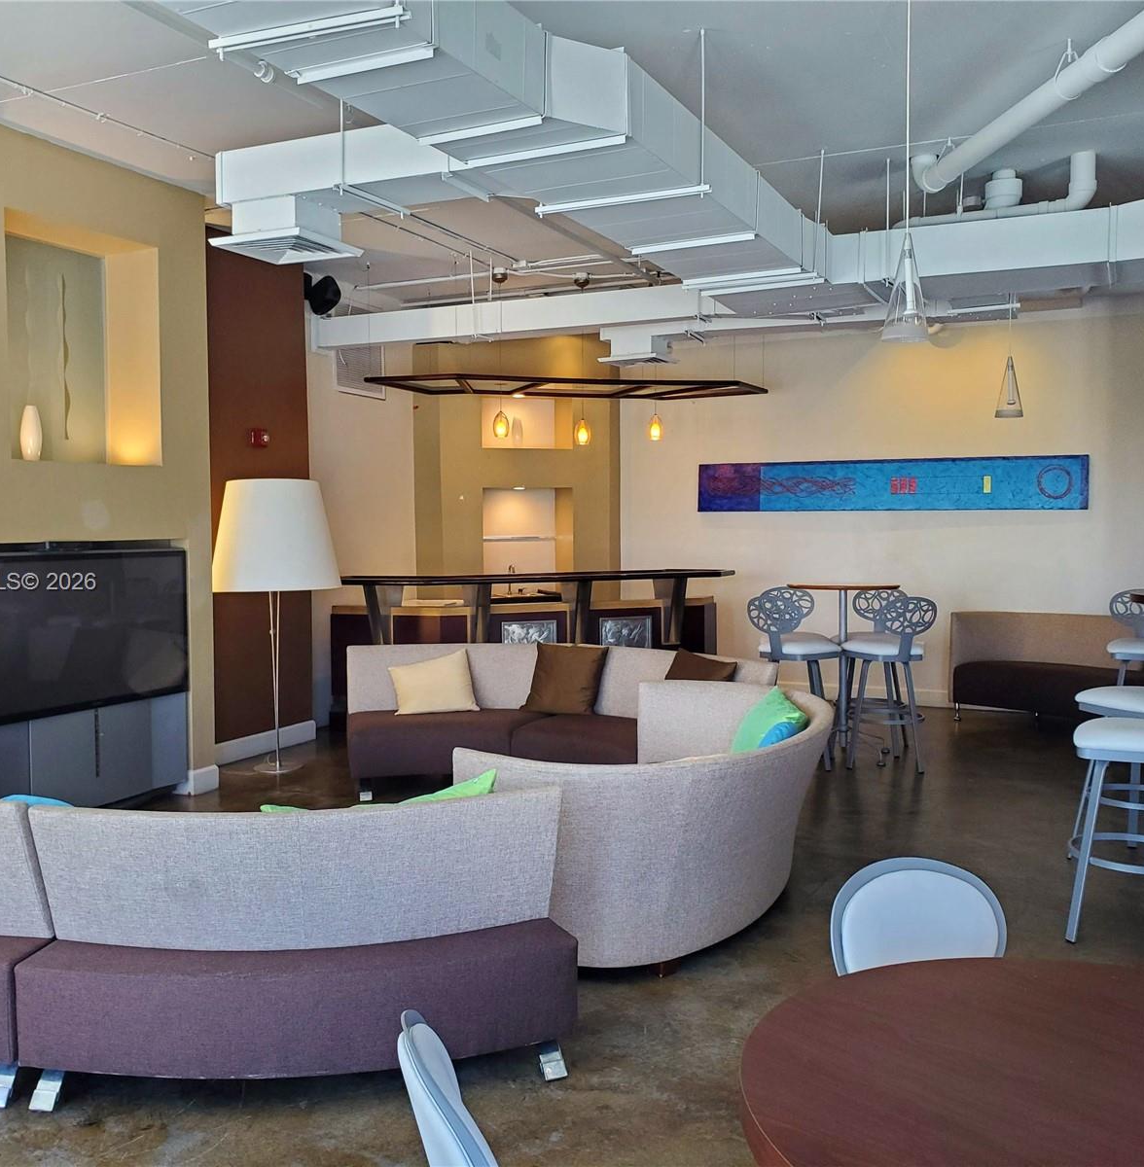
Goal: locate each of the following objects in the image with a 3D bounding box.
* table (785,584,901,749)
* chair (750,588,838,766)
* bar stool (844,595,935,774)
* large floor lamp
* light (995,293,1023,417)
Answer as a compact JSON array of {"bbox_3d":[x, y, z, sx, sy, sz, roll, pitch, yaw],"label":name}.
[{"bbox_3d":[1.726,0.559,7.411,0.735,1.075,0.735,1,3,25],"label":"table"},{"bbox_3d":[1.364,0.587,7.156,0.470,1.050,0.570,3,4,44],"label":"chair"},{"bbox_3d":[1.929,0.587,7.111,0.470,1.050,0.570,-1,3,-20],"label":"bar stool"},{"bbox_3d":[-1.800,0.253,7.080,0.810,1.755,0.810,0,3,0],"label":"large floor lamp"},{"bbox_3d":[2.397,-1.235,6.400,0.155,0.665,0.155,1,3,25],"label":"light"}]

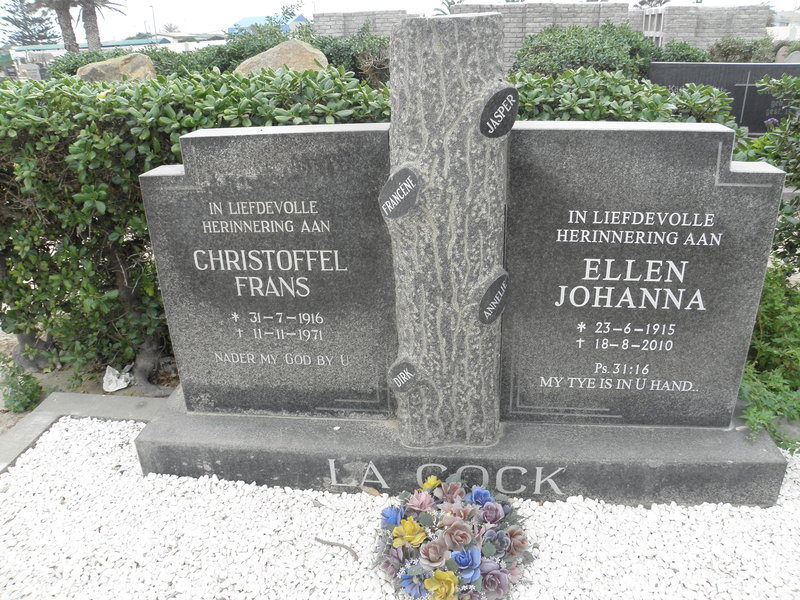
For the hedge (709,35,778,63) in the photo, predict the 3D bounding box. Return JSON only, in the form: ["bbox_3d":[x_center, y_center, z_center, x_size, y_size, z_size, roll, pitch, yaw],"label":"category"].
[{"bbox_3d":[5.563,-3.829,9.926,1.100,0.950,0.800,1,24,8],"label":"hedge"}]

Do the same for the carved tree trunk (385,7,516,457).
[{"bbox_3d":[0.147,-0.151,1.728,0.335,1.200,0.270,1,22,8],"label":"carved tree trunk"}]

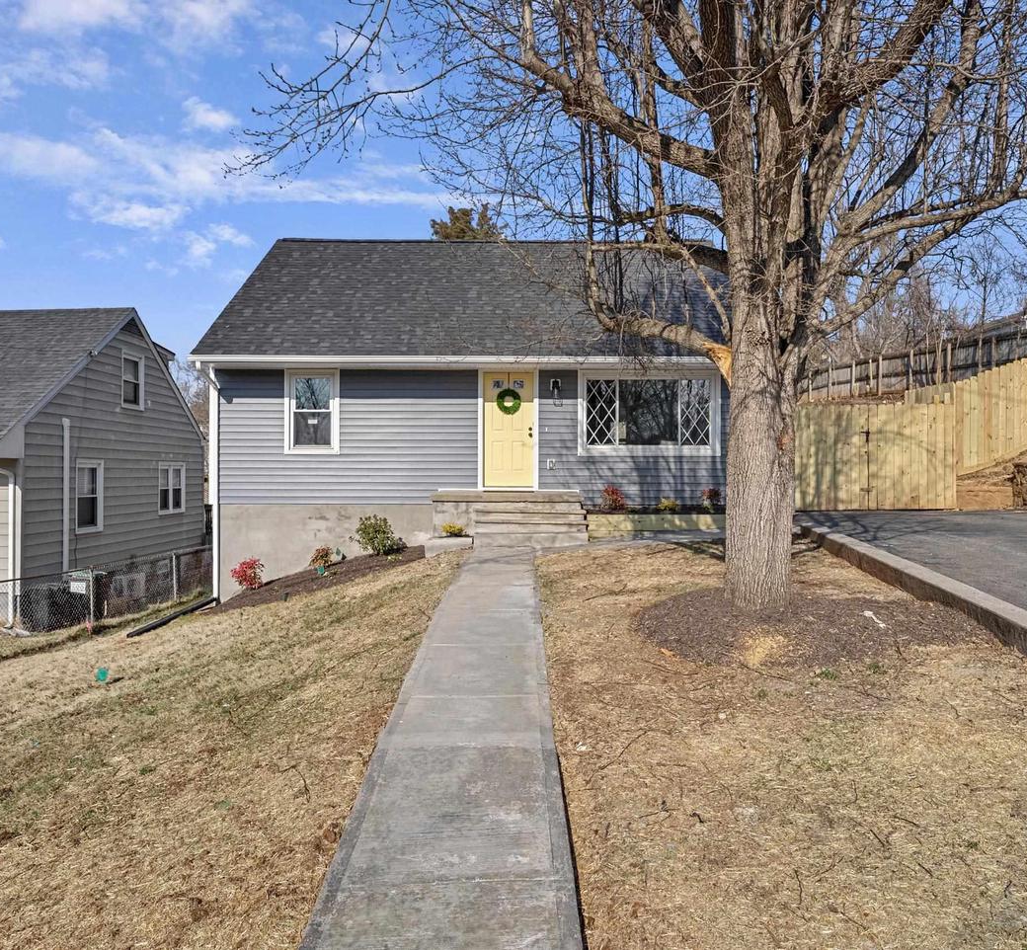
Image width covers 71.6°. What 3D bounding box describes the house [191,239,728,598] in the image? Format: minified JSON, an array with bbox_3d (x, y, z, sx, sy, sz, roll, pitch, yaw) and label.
[{"bbox_3d":[-0.410,-1.660,16.750,10.350,7.750,9.500,0,0,-1],"label":"house"}]

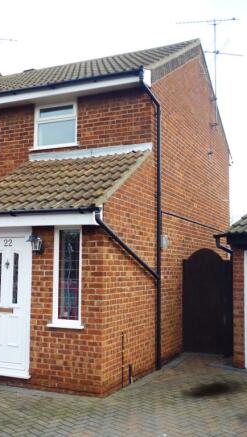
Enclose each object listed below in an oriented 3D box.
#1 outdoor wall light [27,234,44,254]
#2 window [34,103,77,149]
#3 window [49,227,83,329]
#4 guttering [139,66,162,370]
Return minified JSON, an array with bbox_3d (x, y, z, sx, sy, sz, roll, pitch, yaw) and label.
[{"bbox_3d":[-1.205,0.361,6.564,0.160,0.280,0.200,-2,-6,23],"label":"outdoor wall light"},{"bbox_3d":[-1.310,-1.746,8.917,0.930,0.870,0.120,-2,-6,23],"label":"window"},{"bbox_3d":[-0.771,0.790,6.439,0.470,1.380,0.110,-2,-6,23],"label":"window"},{"bbox_3d":[0.442,0.006,7.890,0.200,4.980,0.660,-2,-6,23],"label":"guttering"}]

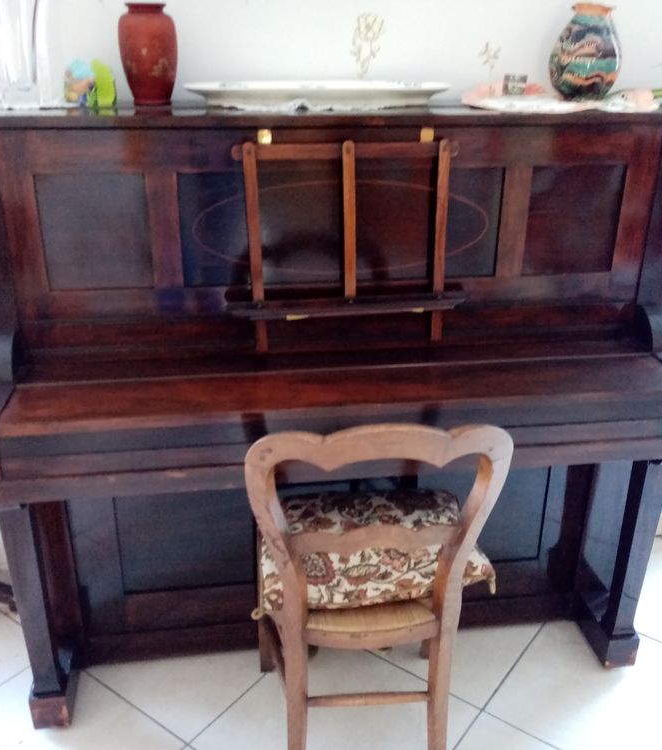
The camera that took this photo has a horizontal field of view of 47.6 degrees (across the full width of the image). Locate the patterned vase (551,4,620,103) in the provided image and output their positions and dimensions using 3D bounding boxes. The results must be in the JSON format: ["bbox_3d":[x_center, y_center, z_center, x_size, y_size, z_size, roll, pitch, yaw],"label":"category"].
[{"bbox_3d":[0.552,-0.692,1.625,0.143,0.200,0.143,-3,23,-7],"label":"patterned vase"}]

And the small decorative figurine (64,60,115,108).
[{"bbox_3d":[-0.481,-0.575,1.480,0.099,0.093,0.060,-3,23,-7],"label":"small decorative figurine"}]

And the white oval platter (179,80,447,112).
[{"bbox_3d":[-0.023,-0.562,1.516,0.536,0.047,0.350,-3,23,-7],"label":"white oval platter"}]

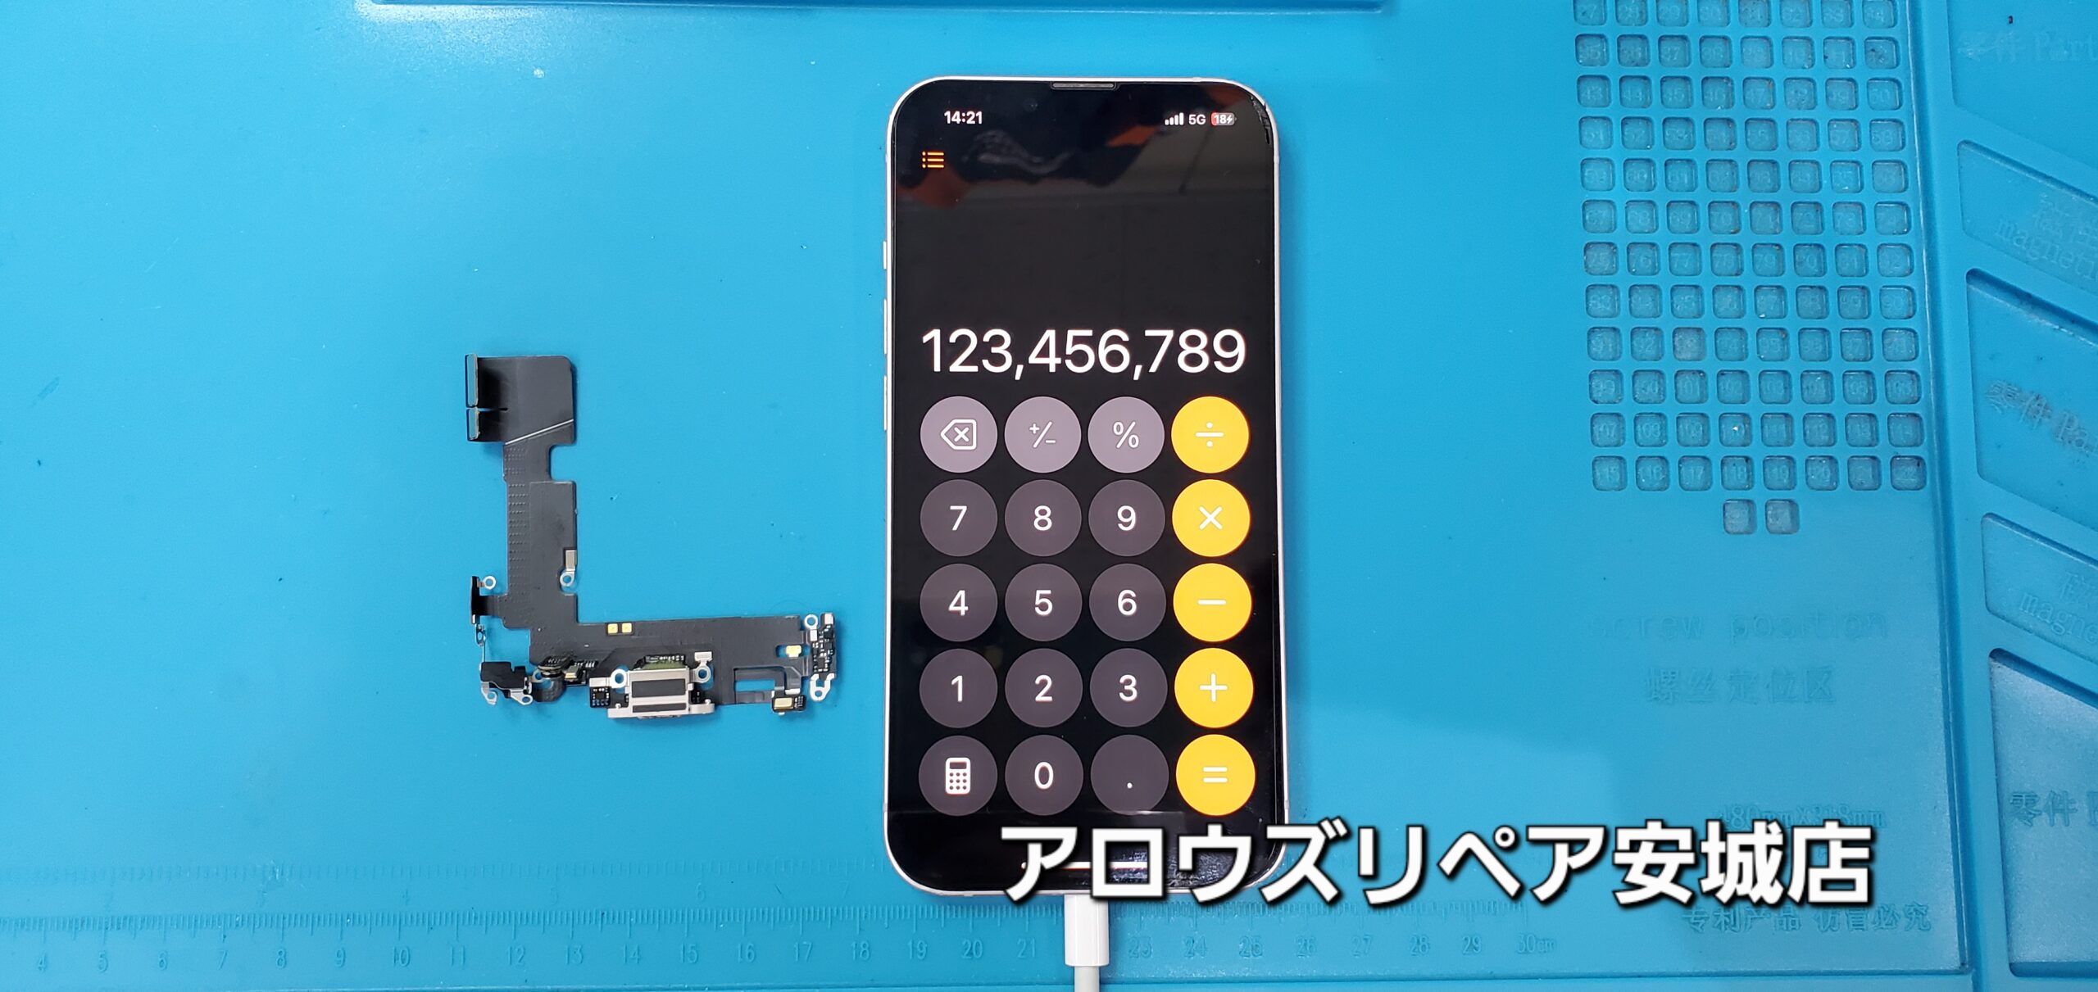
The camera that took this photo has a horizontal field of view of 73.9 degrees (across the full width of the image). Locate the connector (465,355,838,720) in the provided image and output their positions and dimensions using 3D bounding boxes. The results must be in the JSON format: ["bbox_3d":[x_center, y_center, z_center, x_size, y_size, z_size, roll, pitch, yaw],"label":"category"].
[{"bbox_3d":[-0.071,0.007,0.250,0.066,0.006,0.065,-1,84,-2],"label":"connector"}]

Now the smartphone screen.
[{"bbox_3d":[0.006,-0.003,0.253,0.071,0.008,0.147,0,87,-1],"label":"smartphone screen"}]

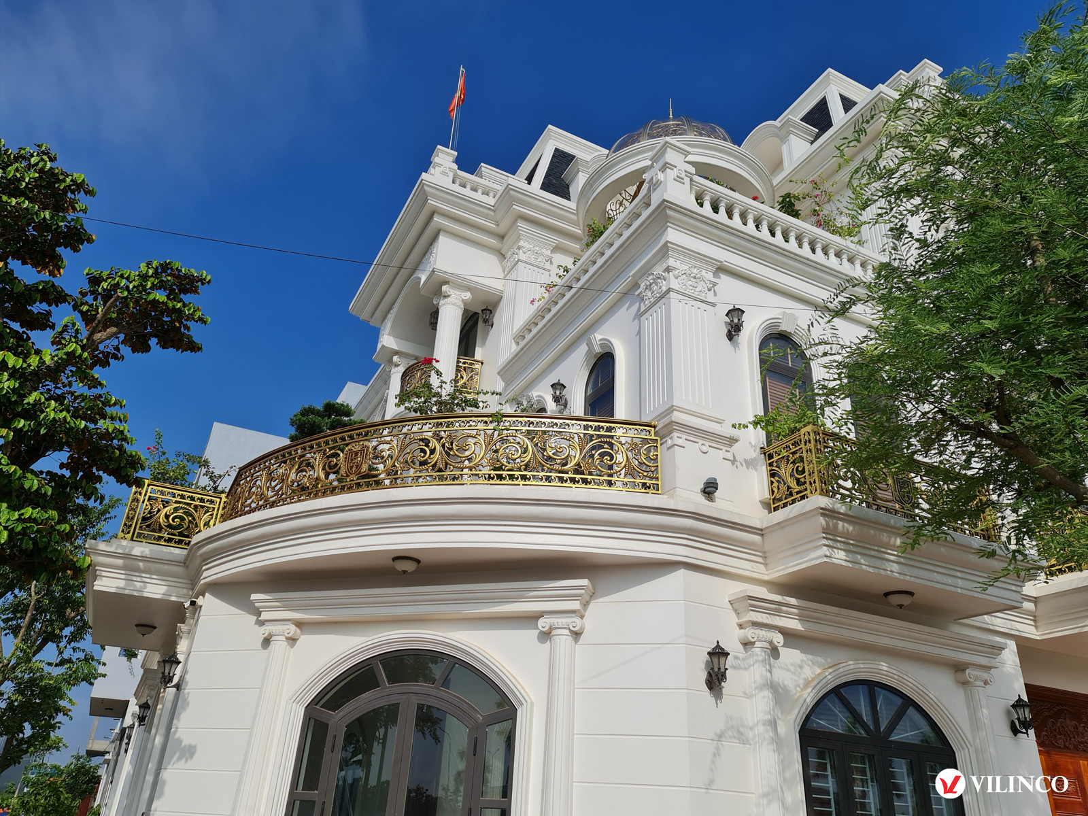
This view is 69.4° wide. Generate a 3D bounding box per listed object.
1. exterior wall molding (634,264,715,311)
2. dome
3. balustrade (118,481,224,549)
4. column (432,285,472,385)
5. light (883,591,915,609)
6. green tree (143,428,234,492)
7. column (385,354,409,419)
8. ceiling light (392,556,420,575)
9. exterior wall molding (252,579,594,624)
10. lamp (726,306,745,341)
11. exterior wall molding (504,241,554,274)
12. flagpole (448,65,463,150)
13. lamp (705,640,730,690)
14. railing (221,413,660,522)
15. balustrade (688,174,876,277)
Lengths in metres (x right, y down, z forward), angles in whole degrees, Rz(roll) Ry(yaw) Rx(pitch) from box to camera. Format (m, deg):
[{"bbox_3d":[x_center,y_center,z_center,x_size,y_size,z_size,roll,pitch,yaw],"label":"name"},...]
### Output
[{"bbox_3d":[1.787,-1.466,10.630,0.823,0.455,0.796,16,-29,-24],"label":"exterior wall molding"},{"bbox_3d":[2.659,-4.860,16.488,3.281,1.706,3.281,16,-29,-24],"label":"dome"},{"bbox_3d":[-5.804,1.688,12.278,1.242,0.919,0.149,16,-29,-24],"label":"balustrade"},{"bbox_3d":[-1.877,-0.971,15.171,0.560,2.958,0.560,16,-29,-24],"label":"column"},{"bbox_3d":[3.946,2.134,8.704,0.340,0.189,0.340,16,-30,-22],"label":"light"},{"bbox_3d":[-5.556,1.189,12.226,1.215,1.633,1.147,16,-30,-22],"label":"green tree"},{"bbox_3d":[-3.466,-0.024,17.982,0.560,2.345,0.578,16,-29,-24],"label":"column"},{"bbox_3d":[-1.604,1.823,9.063,0.341,0.184,0.341,-7,-28,19],"label":"ceiling light"},{"bbox_3d":[-1.598,2.373,9.480,4.541,0.333,0.420,-7,-28,19],"label":"exterior wall molding"},{"bbox_3d":[2.542,-1.147,10.477,0.236,0.499,0.306,16,-29,-24],"label":"lamp"},{"bbox_3d":[-0.313,-2.903,15.961,0.814,0.472,0.787,16,-29,-24],"label":"exterior wall molding"},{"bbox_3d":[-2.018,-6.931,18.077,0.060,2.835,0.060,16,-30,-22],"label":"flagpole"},{"bbox_3d":[1.755,2.602,7.943,0.232,0.481,0.290,16,-30,-22],"label":"lamp"},{"bbox_3d":[-1.522,0.651,9.082,5.697,0.864,0.743,-6,-29,18],"label":"railing"},{"bbox_3d":[3.669,-2.427,11.552,3.753,0.783,0.203,16,-30,-22],"label":"balustrade"}]

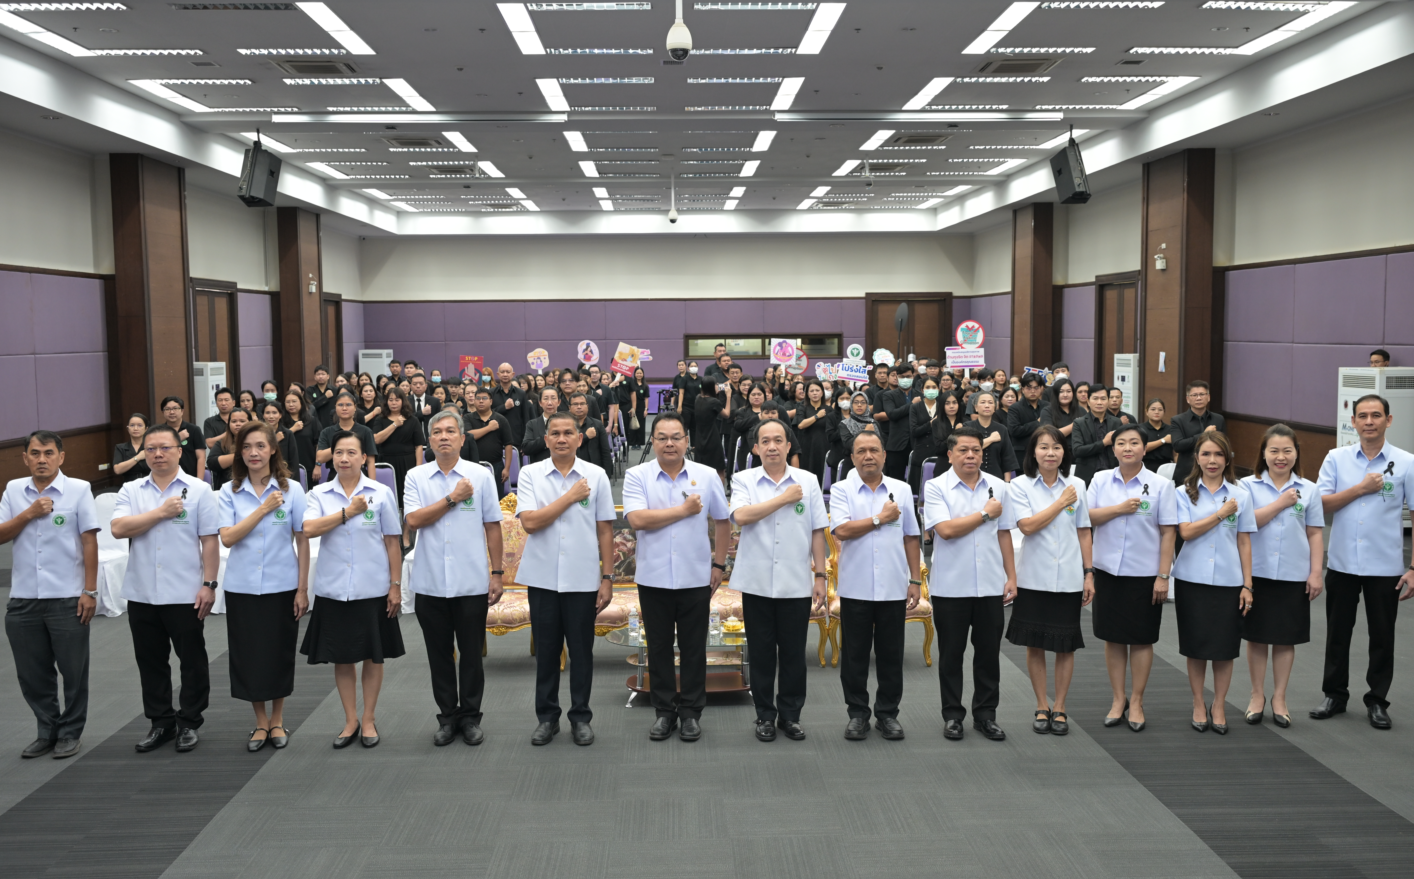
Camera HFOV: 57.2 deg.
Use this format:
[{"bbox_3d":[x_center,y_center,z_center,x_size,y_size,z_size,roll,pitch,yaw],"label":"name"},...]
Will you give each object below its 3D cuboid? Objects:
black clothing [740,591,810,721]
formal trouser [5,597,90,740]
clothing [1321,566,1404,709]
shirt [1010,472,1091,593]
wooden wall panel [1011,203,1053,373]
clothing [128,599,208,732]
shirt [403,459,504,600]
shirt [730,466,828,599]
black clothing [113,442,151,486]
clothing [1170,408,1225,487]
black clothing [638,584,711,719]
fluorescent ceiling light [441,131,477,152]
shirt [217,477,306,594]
[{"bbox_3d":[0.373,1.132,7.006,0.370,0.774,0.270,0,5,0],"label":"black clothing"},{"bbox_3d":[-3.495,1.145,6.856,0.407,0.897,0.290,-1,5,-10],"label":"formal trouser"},{"bbox_3d":[3.728,1.063,7.381,0.450,0.920,0.320,2,5,26],"label":"clothing"},{"bbox_3d":[1.891,0.489,7.106,0.450,0.670,0.300,0,5,9],"label":"shirt"},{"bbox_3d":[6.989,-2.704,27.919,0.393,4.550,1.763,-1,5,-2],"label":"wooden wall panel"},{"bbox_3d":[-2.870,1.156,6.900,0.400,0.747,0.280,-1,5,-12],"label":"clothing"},{"bbox_3d":[-1.353,0.460,6.892,0.532,0.716,0.310,-1,5,-6],"label":"shirt"},{"bbox_3d":[0.389,0.503,7.007,0.533,0.723,0.310,0,5,3],"label":"shirt"},{"bbox_3d":[-4.921,0.383,11.239,0.420,0.750,0.270,-2,5,-13],"label":"black clothing"},{"bbox_3d":[4.272,0.096,11.295,0.462,0.727,0.320,1,5,12],"label":"clothing"},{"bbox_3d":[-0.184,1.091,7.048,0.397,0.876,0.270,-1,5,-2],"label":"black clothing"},{"bbox_3d":[-4.078,-4.957,21.507,0.270,0.090,2.280,-1,5,-2],"label":"fluorescent ceiling light"},{"bbox_3d":[-2.342,0.503,6.834,0.469,0.609,0.270,-2,5,-16],"label":"shirt"}]

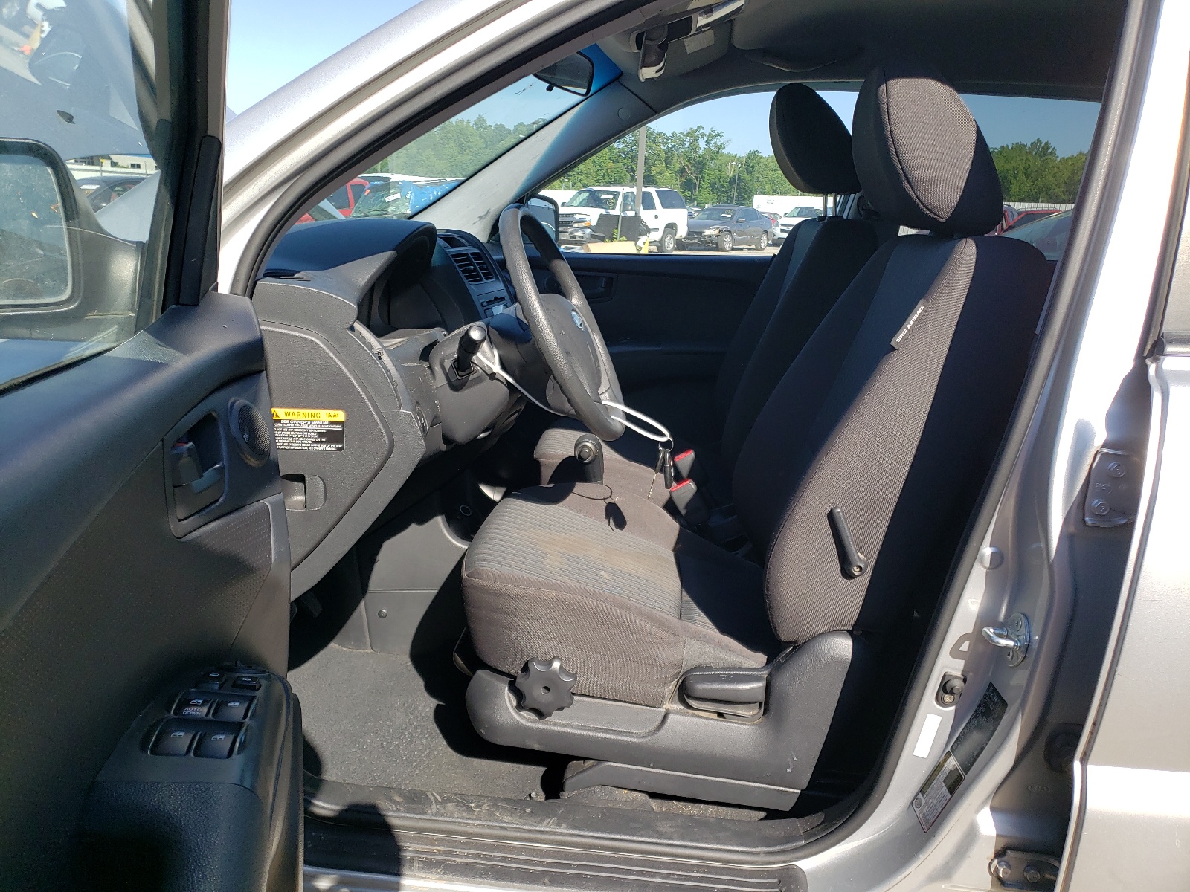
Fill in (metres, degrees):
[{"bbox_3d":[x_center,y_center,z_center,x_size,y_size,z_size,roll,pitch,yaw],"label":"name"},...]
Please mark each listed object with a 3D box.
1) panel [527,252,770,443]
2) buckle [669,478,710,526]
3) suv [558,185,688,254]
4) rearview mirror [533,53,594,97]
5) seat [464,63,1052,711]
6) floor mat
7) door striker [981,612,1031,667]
[{"bbox_3d":[0.126,-0.203,2.426,0.950,0.610,0.100,4,15,6],"label":"panel"},{"bbox_3d":[0.179,0.108,1.673,0.042,0.082,0.026,-23,11,12],"label":"buckle"},{"bbox_3d":[0.610,-6.400,25.100,2.000,1.900,5.050,13,18,35],"label":"suv"},{"bbox_3d":[-0.082,-0.678,1.587,0.045,0.070,0.240,20,22,28],"label":"rearview mirror"},{"bbox_3d":[0.223,-0.072,1.355,0.760,0.930,0.510,4,15,6],"label":"seat"},{"bbox_3d":[-0.297,0.432,1.496,0.570,0.025,0.460,4,15,6],"label":"floor mat"},{"bbox_3d":[0.439,0.206,0.953,0.043,0.058,0.045,0,15,-7],"label":"door striker"}]

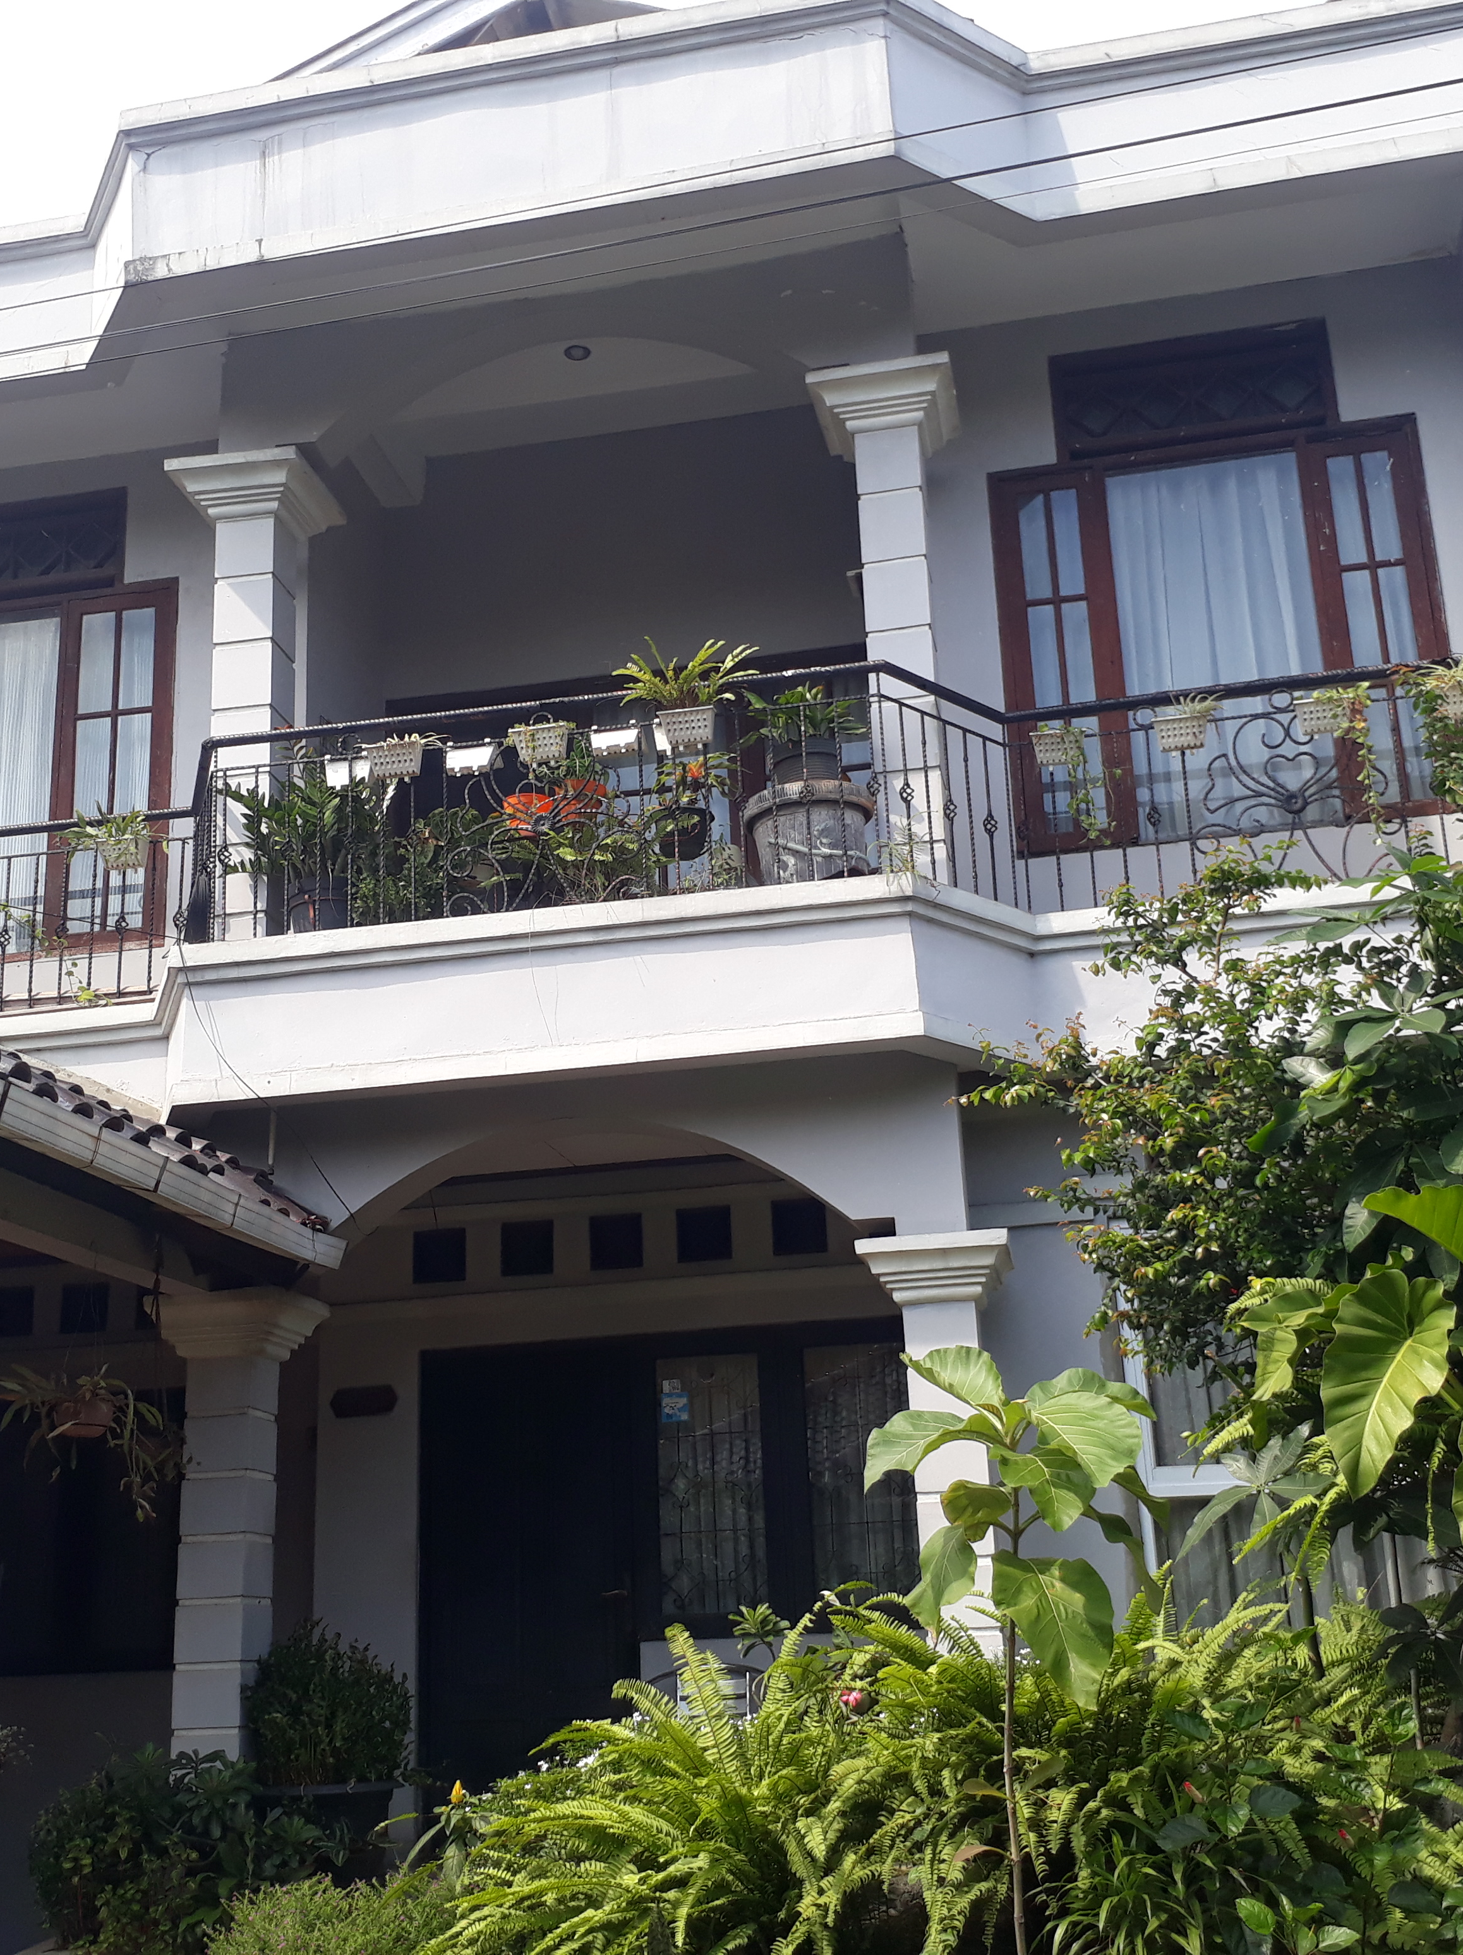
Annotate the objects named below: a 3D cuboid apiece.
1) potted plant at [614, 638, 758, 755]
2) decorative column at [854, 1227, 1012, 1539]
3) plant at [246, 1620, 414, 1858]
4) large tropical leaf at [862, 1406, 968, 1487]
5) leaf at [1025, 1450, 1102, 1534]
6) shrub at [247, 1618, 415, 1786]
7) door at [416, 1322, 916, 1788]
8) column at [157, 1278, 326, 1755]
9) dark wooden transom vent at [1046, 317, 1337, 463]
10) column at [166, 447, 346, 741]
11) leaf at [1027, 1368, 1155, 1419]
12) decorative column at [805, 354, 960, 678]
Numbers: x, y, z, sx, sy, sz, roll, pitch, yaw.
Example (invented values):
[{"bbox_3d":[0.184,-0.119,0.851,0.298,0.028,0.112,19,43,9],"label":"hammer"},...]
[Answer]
[{"bbox_3d":[-0.191,-1.272,9.086,0.665,0.493,0.403,-5,-16,10],"label":"potted plant"},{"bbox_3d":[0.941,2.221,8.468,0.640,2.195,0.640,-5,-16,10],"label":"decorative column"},{"bbox_3d":[-1.565,3.021,8.016,0.680,0.970,0.660,-5,-16,9],"label":"plant"},{"bbox_3d":[0.444,1.128,4.877,0.250,0.190,0.200,-5,-16,9],"label":"large tropical leaf"},{"bbox_3d":[0.752,1.171,4.650,0.160,0.180,0.130,-5,-16,10],"label":"leaf"},{"bbox_3d":[-1.571,2.872,8.058,0.680,0.660,0.660,-5,-16,9],"label":"shrub"},{"bbox_3d":[-0.276,2.744,9.550,2.459,2.120,0.120,-5,-16,9],"label":"door"},{"bbox_3d":[-2.240,2.512,9.010,0.600,2.196,0.600,-5,-16,10],"label":"column"},{"bbox_3d":[2.348,-3.001,10.370,1.404,0.608,0.103,-5,-16,10],"label":"dark wooden transom vent"},{"bbox_3d":[-2.155,-1.121,9.163,0.620,2.440,0.620,-5,-16,9],"label":"column"},{"bbox_3d":[0.840,0.982,4.750,0.270,0.130,0.200,-5,-16,10],"label":"leaf"},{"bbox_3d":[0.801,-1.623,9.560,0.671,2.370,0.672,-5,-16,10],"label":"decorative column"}]

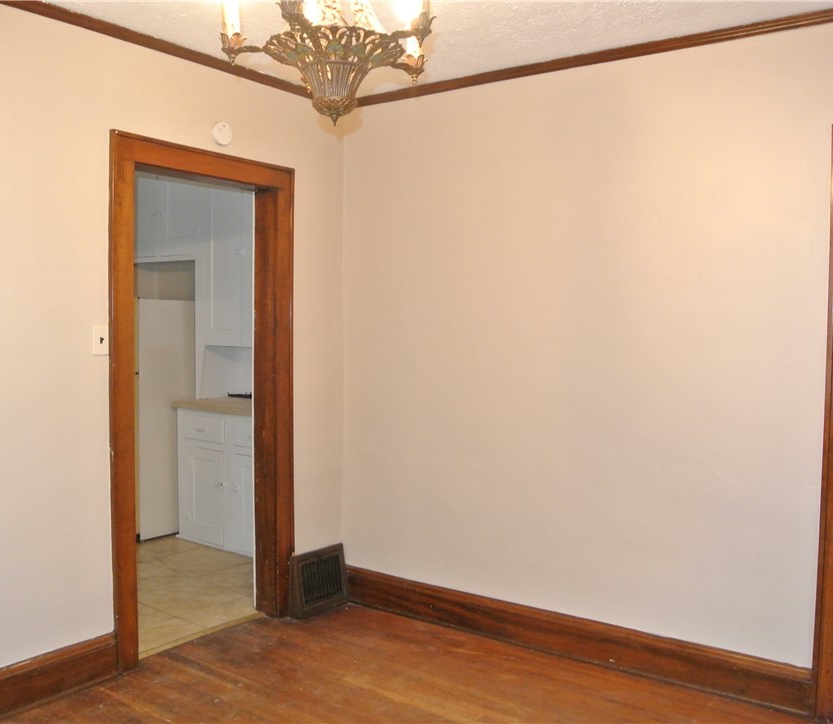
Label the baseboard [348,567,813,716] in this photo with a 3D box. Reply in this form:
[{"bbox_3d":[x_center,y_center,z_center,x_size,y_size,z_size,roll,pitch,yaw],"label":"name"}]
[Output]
[{"bbox_3d":[0.512,1.153,3.480,2.200,0.180,0.035,2,3,36],"label":"baseboard"}]

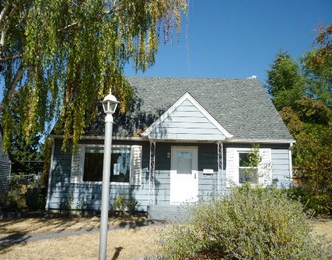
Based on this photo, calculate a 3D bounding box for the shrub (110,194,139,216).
[{"bbox_3d":[-1.435,2.617,10.030,1.030,0.740,0.780,1,-8,-1],"label":"shrub"}]

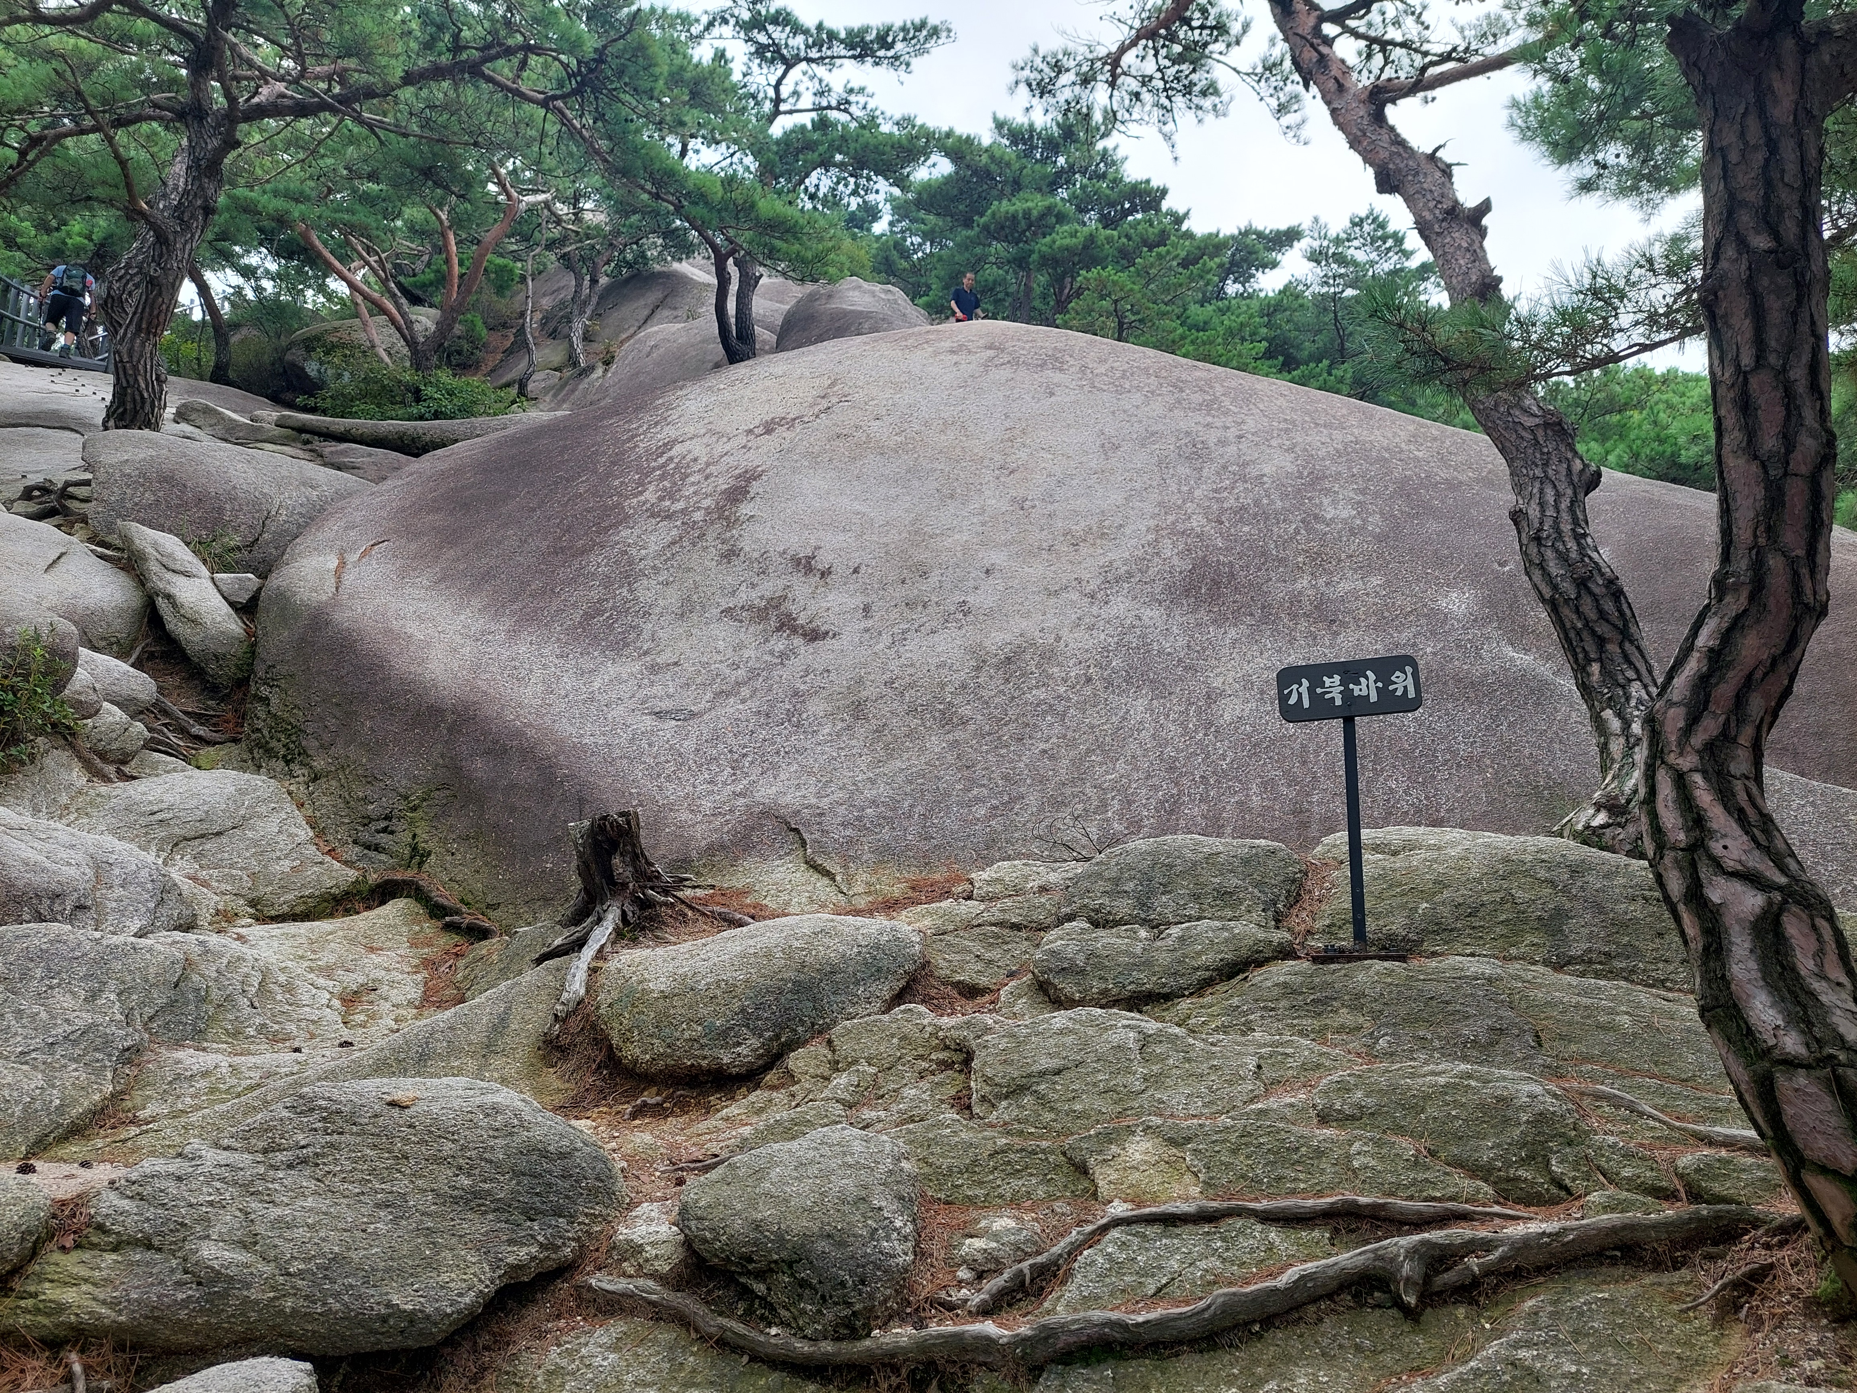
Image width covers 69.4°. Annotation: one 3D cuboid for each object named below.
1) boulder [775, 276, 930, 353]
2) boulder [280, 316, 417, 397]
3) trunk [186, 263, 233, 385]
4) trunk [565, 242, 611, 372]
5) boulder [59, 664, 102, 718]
[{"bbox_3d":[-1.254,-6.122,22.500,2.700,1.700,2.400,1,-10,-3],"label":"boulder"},{"bbox_3d":[-7.790,-4.603,18.300,2.000,1.200,1.500,0,-9,0],"label":"boulder"},{"bbox_3d":[-9.629,-4.995,18.000,0.600,1.680,0.400,0,-9,0],"label":"trunk"},{"bbox_3d":[-4.820,-5.498,19.000,0.620,1.850,0.500,3,-10,-15],"label":"trunk"},{"bbox_3d":[-4.877,-0.029,7.700,0.250,0.280,0.280,7,-12,-32],"label":"boulder"}]

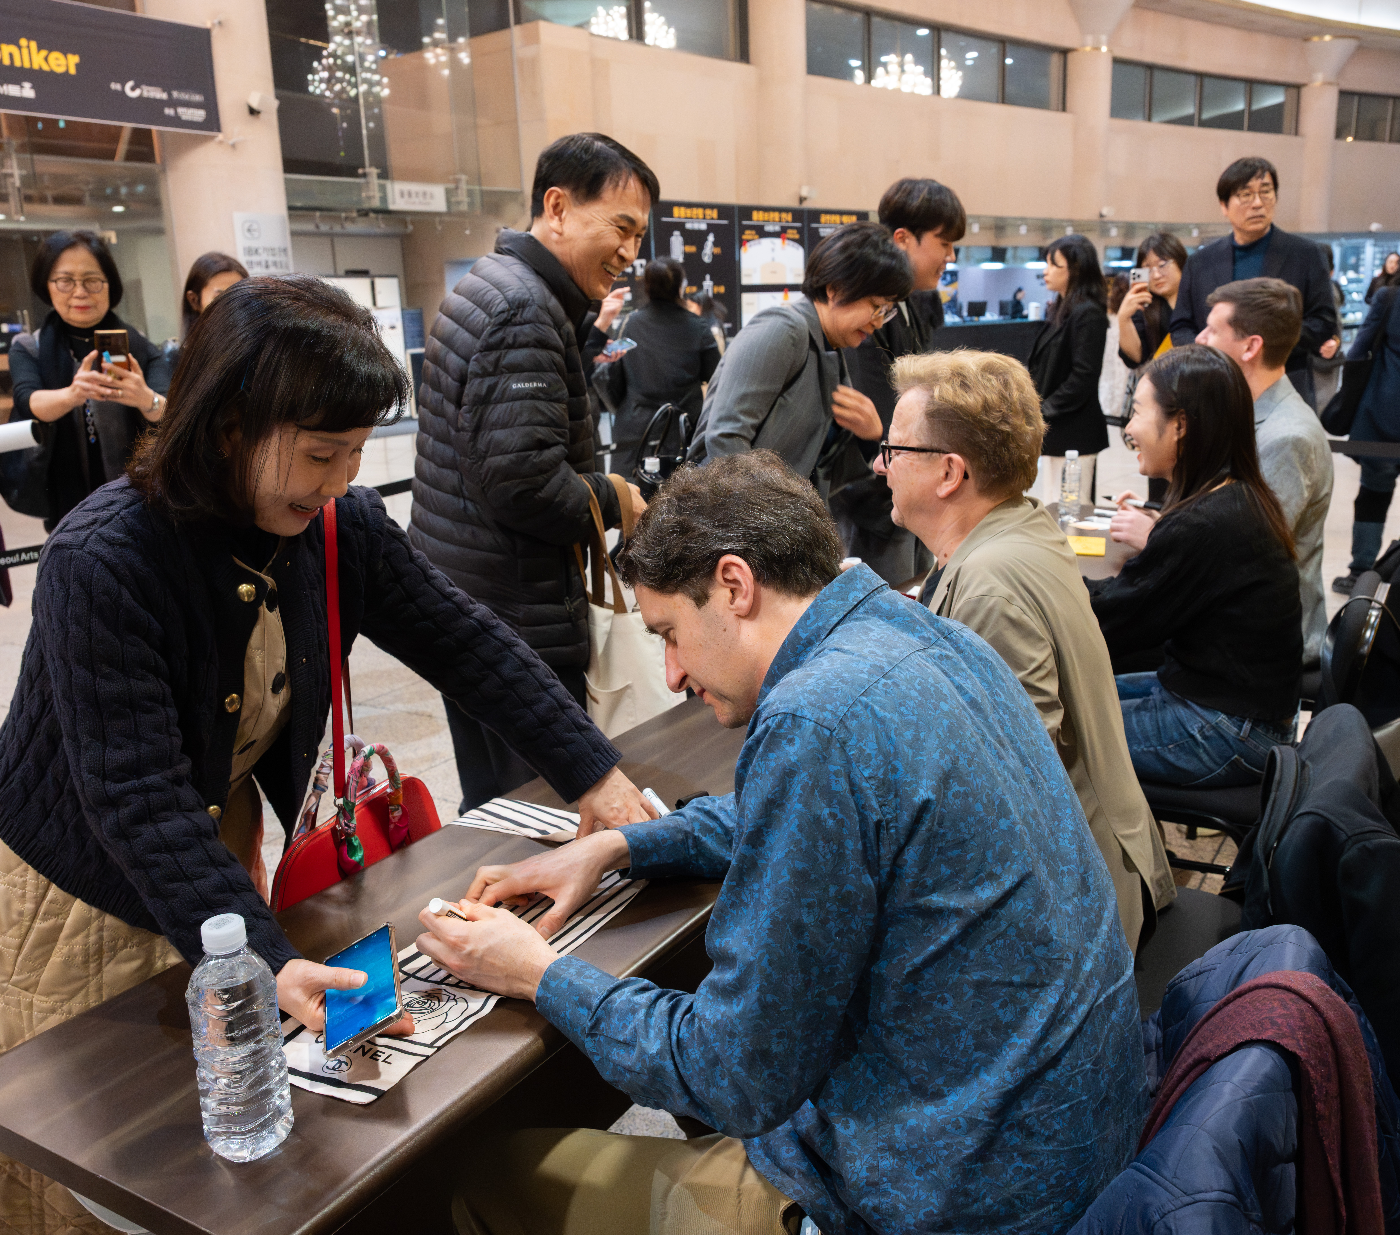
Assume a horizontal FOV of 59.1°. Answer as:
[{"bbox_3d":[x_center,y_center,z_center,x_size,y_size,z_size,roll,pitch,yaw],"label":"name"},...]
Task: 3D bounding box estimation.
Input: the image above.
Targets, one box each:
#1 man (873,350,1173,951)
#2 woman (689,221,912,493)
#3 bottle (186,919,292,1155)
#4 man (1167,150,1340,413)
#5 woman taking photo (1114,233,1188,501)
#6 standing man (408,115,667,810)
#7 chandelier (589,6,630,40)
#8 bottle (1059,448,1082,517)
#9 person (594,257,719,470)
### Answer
[{"bbox_3d":[0.426,0.215,2.001,0.770,1.260,0.570,5,15,27],"label":"man"},{"bbox_3d":[0.178,-0.074,2.734,0.620,1.560,0.500,6,16,31],"label":"woman"},{"bbox_3d":[-0.353,0.313,0.930,0.063,0.176,0.063,6,16,30],"label":"bottle"},{"bbox_3d":[1.681,-0.534,3.885,0.560,1.727,0.360,3,15,21],"label":"man"},{"bbox_3d":[1.802,-0.718,4.937,0.470,1.574,0.400,6,16,30],"label":"woman taking photo"},{"bbox_3d":[-0.267,-0.005,2.224,0.520,1.632,0.560,0,14,9],"label":"standing man"},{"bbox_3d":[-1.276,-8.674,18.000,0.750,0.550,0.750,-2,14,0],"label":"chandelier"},{"bbox_3d":[1.067,-0.383,3.552,0.063,0.176,0.063,6,16,30],"label":"bottle"},{"bbox_3d":[-0.129,-0.836,5.689,0.500,1.586,0.360,-1,14,3],"label":"person"}]

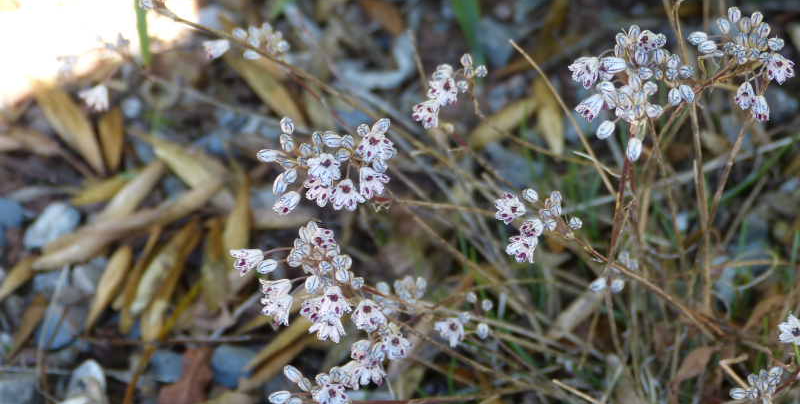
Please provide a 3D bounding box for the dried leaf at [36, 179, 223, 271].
[{"bbox_3d":[-0.086,0.007,0.821,0.070,0.010,0.014,-20,47,-19],"label":"dried leaf"}]

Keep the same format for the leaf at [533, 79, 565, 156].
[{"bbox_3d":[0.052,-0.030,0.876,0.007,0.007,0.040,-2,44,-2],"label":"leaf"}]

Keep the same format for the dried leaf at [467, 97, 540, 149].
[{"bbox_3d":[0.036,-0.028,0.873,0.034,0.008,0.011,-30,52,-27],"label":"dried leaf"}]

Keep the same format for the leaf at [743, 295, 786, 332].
[{"bbox_3d":[0.112,0.035,0.791,0.021,0.010,0.005,-32,51,-30],"label":"leaf"}]

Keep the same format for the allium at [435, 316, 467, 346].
[{"bbox_3d":[0.014,0.035,0.700,0.009,0.008,0.007,10,45,10],"label":"allium"}]

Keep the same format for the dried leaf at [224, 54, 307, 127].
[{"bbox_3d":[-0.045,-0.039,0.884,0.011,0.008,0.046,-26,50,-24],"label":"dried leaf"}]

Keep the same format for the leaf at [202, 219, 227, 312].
[{"bbox_3d":[-0.059,0.020,0.821,0.007,0.008,0.043,-1,42,-2],"label":"leaf"}]

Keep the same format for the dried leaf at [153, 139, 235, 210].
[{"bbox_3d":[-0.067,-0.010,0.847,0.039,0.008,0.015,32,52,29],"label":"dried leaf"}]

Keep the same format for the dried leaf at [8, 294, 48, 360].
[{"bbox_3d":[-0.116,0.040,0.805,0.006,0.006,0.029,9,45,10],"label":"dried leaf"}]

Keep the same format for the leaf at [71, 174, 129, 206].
[{"bbox_3d":[-0.099,-0.004,0.849,0.022,0.006,0.007,-26,48,-26],"label":"leaf"}]

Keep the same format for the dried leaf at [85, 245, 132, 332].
[{"bbox_3d":[-0.092,0.027,0.811,0.007,0.007,0.040,9,43,10],"label":"dried leaf"}]

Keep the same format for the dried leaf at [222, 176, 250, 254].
[{"bbox_3d":[-0.052,0.004,0.836,0.007,0.008,0.037,2,42,3],"label":"dried leaf"}]

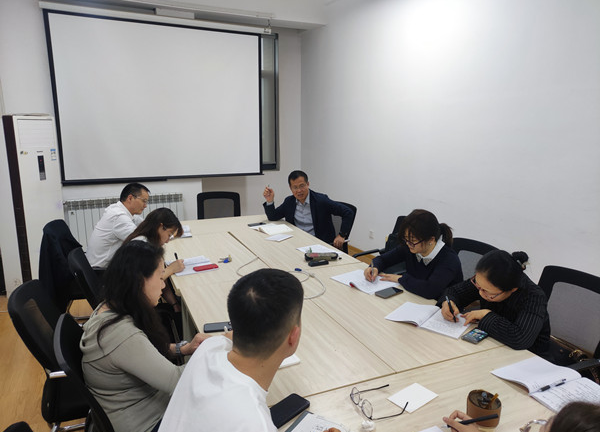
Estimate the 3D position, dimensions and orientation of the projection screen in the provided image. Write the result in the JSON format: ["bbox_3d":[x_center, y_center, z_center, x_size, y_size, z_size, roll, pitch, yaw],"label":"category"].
[{"bbox_3d":[-1.942,-1.639,6.335,2.910,2.200,0.060,-5,13,-24],"label":"projection screen"}]

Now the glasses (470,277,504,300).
[{"bbox_3d":[0.898,0.307,2.024,0.140,0.045,0.140,-30,40,-11],"label":"glasses"}]

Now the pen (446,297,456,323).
[{"bbox_3d":[0.743,0.460,2.129,0.011,0.011,0.145,6,51,-17],"label":"pen"}]

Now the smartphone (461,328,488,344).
[{"bbox_3d":[0.791,0.543,1.957,0.147,0.009,0.072,-10,16,-43],"label":"smartphone"}]

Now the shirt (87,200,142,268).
[{"bbox_3d":[-1.429,0.147,3.450,0.520,0.520,0.460,-5,13,-24],"label":"shirt"}]

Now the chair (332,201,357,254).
[{"bbox_3d":[0.187,0.384,4.007,0.580,0.950,0.570,-6,14,-30],"label":"chair"}]

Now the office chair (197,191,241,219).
[{"bbox_3d":[-0.840,0.256,4.529,0.560,0.940,0.580,-1,12,-10],"label":"office chair"}]

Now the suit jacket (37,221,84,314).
[{"bbox_3d":[-1.765,0.366,3.260,0.300,0.650,0.430,-5,13,-24],"label":"suit jacket"}]

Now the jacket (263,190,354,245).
[{"bbox_3d":[0.105,0.030,3.981,0.750,0.580,0.430,7,13,27],"label":"jacket"}]

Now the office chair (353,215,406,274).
[{"bbox_3d":[0.680,0.493,3.430,0.600,0.980,0.600,-6,14,-30],"label":"office chair"}]

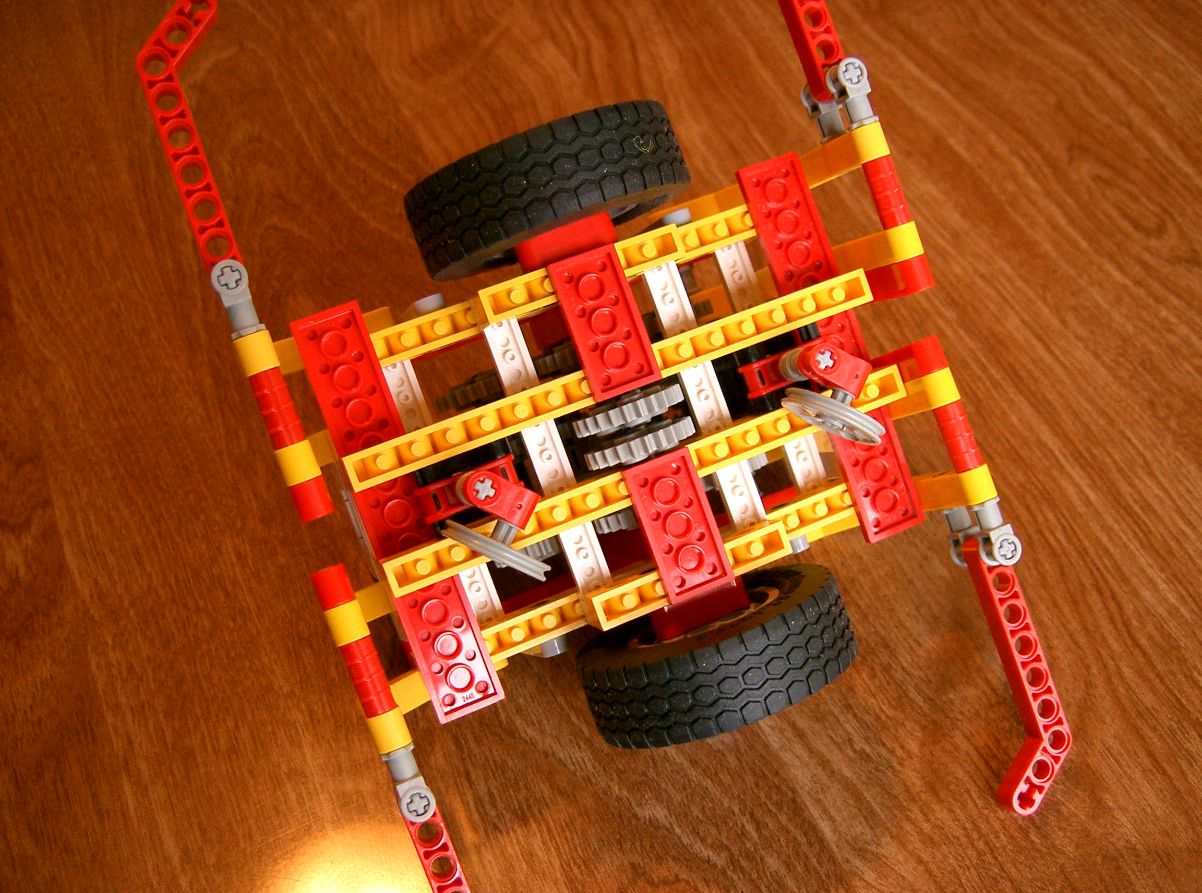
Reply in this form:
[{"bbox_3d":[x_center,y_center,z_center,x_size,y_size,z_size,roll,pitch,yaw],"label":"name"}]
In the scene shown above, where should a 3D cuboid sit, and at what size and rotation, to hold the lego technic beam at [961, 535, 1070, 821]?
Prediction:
[{"bbox_3d":[0.098,0.053,0.322,0.019,0.008,0.066,-13,92,-14],"label":"lego technic beam"}]

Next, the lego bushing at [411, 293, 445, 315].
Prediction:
[{"bbox_3d":[-0.040,-0.032,0.313,0.007,0.007,0.004,-21,93,-13],"label":"lego bushing"}]

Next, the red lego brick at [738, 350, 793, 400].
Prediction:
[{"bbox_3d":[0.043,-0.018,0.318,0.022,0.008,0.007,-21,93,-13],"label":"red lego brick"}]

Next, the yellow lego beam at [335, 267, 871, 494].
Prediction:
[{"bbox_3d":[0.003,-0.016,0.308,0.128,0.011,0.008,-21,93,-13],"label":"yellow lego beam"}]

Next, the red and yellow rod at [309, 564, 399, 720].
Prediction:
[{"bbox_3d":[-0.052,0.041,0.283,0.007,0.007,0.031,-21,93,-13],"label":"red and yellow rod"}]

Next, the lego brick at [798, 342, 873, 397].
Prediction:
[{"bbox_3d":[0.052,-0.017,0.300,0.016,0.008,0.008,27,82,-11],"label":"lego brick"}]

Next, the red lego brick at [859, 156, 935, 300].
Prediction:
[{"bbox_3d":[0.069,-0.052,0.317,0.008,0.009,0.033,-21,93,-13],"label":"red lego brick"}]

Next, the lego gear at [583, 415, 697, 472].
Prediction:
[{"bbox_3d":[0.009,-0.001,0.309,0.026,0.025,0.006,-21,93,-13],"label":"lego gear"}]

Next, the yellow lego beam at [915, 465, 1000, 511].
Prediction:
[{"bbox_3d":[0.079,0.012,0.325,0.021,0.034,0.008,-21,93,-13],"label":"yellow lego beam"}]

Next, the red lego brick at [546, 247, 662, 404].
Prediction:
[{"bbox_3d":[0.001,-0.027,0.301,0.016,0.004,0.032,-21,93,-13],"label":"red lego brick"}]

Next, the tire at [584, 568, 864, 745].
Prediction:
[{"bbox_3d":[0.026,0.047,0.310,0.062,0.062,0.020,-21,93,-13],"label":"tire"}]

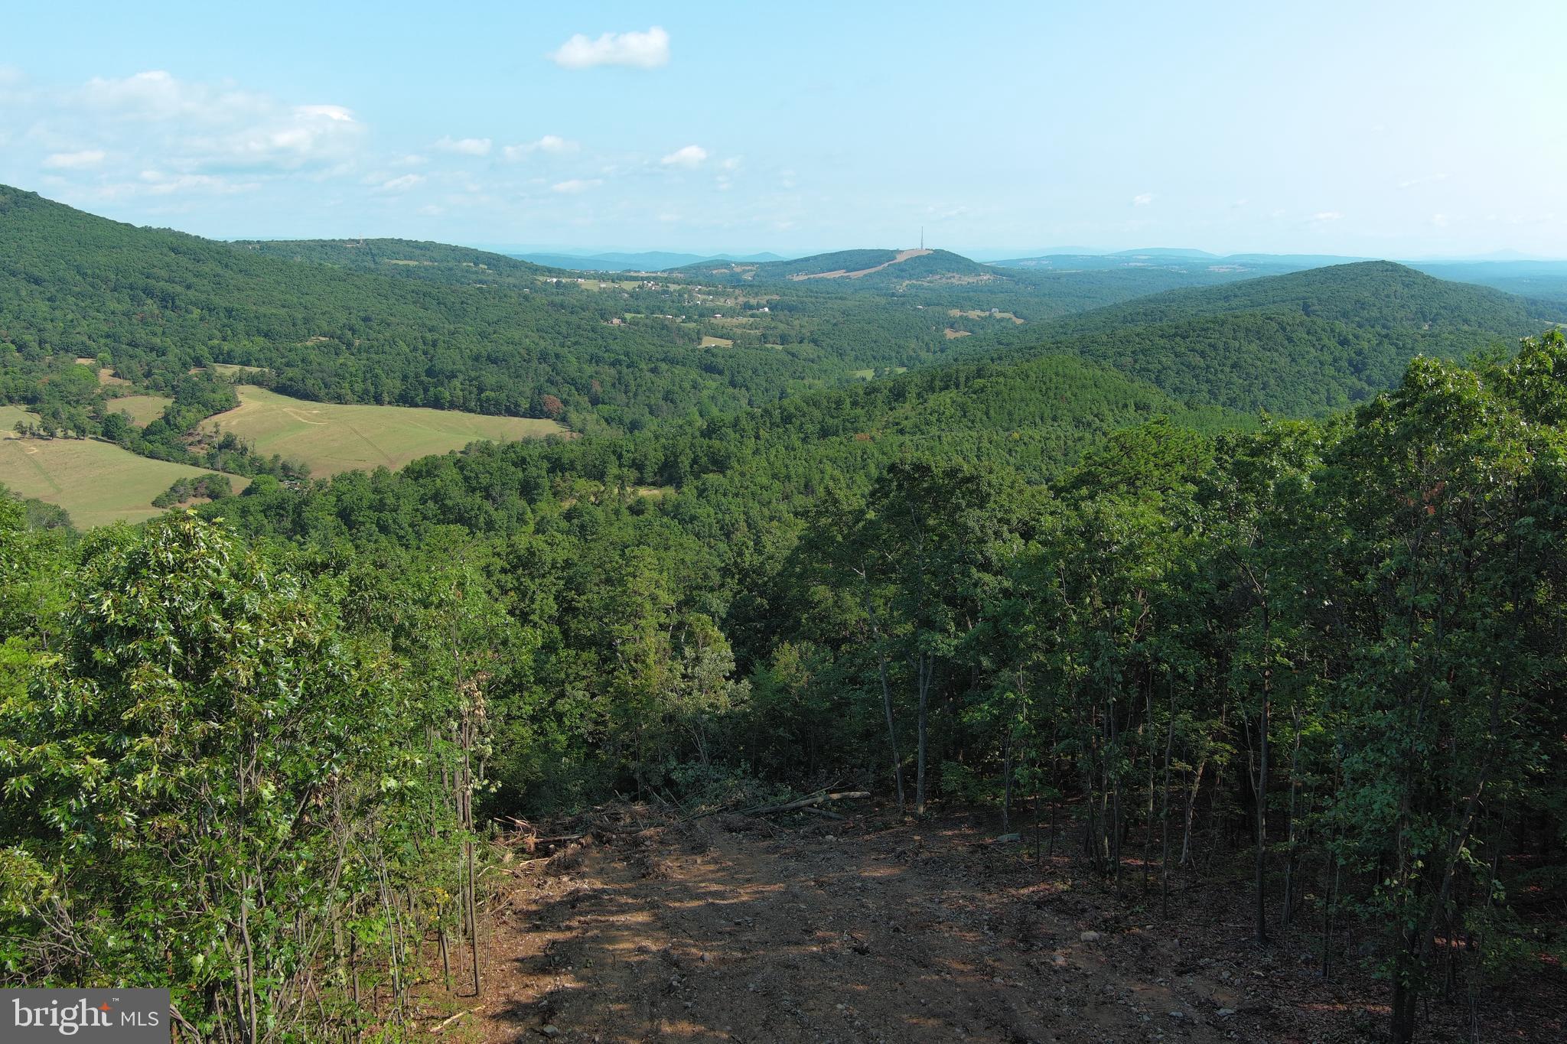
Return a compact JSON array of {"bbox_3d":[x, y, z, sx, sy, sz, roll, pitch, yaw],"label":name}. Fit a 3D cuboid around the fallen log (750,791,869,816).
[{"bbox_3d":[0.758,7.832,35.000,3.570,0.220,0.240,-4,12,-20],"label":"fallen log"}]

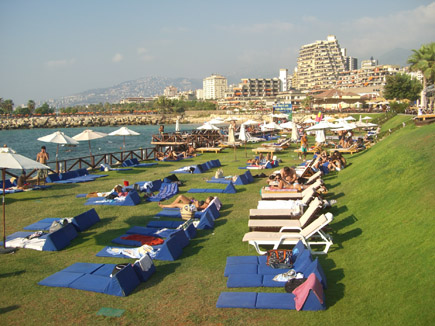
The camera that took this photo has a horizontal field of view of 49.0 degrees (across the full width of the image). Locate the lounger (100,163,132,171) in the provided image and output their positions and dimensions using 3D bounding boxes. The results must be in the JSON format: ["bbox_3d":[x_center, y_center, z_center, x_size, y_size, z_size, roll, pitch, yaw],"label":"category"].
[{"bbox_3d":[-5.426,0.162,26.058,1.750,0.420,0.750,0,6,0],"label":"lounger"}]

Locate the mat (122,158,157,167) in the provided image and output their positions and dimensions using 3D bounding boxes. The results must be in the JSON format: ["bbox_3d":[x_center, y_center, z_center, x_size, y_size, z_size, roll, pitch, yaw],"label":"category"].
[{"bbox_3d":[-4.585,-0.075,28.608,1.930,0.412,1.318,-1,7,3],"label":"mat"}]

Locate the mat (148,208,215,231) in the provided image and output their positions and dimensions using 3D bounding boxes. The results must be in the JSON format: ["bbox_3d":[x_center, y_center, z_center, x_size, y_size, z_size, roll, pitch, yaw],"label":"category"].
[{"bbox_3d":[-0.940,1.499,12.844,1.782,0.380,0.600,0,7,6],"label":"mat"}]

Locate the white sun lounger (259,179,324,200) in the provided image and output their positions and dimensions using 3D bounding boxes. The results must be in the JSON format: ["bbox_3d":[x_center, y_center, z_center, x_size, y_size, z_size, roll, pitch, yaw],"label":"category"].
[{"bbox_3d":[2.320,0.994,15.319,1.890,0.780,0.680,0,7,-1],"label":"white sun lounger"}]

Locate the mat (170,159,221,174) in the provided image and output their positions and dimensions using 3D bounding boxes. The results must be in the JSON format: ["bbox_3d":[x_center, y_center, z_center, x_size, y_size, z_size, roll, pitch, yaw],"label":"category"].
[{"bbox_3d":[-1.073,0.138,25.434,1.900,0.400,3.300,1,6,10],"label":"mat"}]

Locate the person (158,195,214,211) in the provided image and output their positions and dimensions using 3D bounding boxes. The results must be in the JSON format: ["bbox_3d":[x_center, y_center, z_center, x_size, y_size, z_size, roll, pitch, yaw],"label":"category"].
[{"bbox_3d":[-0.943,1.204,14.604,1.680,0.460,0.500,2,7,16],"label":"person"}]

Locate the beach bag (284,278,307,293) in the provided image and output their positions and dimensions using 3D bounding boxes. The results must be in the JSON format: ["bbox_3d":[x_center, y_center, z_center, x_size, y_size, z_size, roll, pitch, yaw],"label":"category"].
[{"bbox_3d":[1.440,2.225,8.756,0.420,0.210,0.270,1,6,6],"label":"beach bag"}]

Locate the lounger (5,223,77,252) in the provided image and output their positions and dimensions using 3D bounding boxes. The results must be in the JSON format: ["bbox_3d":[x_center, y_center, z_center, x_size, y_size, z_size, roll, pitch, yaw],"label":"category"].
[{"bbox_3d":[-4.442,1.756,11.970,1.700,0.420,1.250,1,7,13],"label":"lounger"}]

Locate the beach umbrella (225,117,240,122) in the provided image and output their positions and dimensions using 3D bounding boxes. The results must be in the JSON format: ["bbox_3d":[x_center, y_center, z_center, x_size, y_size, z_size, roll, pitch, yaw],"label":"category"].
[{"bbox_3d":[1.912,-4.695,60.858,2.100,2.250,2.100,0,6,0],"label":"beach umbrella"}]

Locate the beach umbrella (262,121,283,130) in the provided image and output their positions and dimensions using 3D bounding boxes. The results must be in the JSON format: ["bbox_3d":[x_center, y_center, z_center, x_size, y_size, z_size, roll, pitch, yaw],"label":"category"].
[{"bbox_3d":[5.227,-2.847,44.965,1.950,2.150,1.950,0,6,0],"label":"beach umbrella"}]

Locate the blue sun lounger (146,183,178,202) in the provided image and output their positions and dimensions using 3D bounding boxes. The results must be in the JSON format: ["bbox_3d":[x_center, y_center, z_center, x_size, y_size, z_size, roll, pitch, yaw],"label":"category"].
[{"bbox_3d":[-2.111,1.120,18.842,0.628,0.412,1.930,1,7,13],"label":"blue sun lounger"}]

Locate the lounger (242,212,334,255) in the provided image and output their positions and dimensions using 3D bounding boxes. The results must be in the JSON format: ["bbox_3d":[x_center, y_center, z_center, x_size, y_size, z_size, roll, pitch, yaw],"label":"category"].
[{"bbox_3d":[1.638,1.619,11.223,2.030,0.860,0.700,0,6,2],"label":"lounger"}]

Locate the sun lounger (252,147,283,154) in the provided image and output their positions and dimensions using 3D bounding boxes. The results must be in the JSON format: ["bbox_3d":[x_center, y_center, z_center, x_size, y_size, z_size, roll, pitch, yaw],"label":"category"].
[{"bbox_3d":[3.432,-0.843,32.713,2.007,0.420,0.750,1,7,9],"label":"sun lounger"}]

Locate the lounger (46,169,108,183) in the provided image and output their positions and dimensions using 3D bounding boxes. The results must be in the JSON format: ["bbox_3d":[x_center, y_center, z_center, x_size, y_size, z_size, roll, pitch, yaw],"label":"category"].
[{"bbox_3d":[-6.468,0.549,22.642,1.700,0.420,2.900,2,7,19],"label":"lounger"}]

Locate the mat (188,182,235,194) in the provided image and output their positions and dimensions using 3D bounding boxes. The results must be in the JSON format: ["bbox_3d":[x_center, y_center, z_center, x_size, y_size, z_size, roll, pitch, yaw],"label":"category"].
[{"bbox_3d":[-0.188,0.904,17.949,1.811,0.380,0.600,0,7,5],"label":"mat"}]

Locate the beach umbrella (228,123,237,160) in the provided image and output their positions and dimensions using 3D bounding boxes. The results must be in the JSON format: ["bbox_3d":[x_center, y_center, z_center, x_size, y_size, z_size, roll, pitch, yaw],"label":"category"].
[{"bbox_3d":[1.001,-1.298,30.246,0.500,2.380,0.500,-5,6,1],"label":"beach umbrella"}]

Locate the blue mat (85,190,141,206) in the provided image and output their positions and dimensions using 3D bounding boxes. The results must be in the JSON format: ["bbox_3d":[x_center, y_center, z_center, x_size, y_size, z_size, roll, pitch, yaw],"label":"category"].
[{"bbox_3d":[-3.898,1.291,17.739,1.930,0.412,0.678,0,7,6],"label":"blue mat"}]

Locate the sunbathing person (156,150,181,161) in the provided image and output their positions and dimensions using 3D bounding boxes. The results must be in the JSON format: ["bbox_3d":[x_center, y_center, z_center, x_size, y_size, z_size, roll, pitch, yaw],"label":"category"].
[{"bbox_3d":[-2.904,-0.465,28.942,1.450,0.550,0.550,1,7,8],"label":"sunbathing person"}]

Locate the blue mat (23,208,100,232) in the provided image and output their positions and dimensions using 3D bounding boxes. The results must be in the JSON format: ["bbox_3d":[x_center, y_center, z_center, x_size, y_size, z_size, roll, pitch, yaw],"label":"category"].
[{"bbox_3d":[-4.756,1.703,14.603,1.930,0.412,1.255,1,7,14],"label":"blue mat"}]

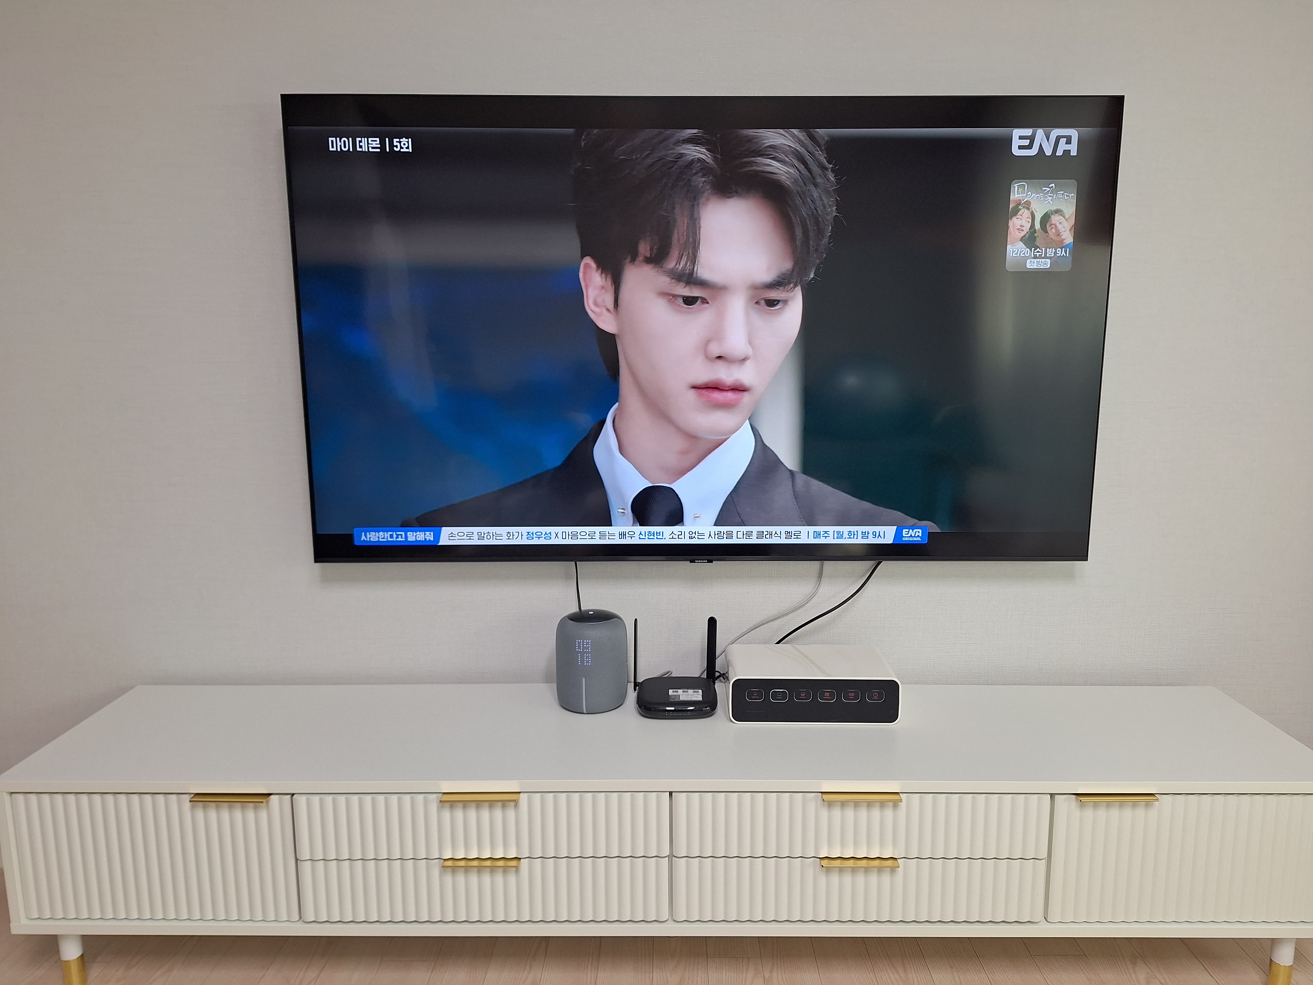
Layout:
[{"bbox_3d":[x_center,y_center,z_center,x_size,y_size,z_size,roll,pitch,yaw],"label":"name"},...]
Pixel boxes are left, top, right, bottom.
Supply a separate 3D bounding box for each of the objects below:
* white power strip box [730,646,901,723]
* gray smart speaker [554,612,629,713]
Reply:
[{"bbox_3d":[0.282,0.353,1.615,0.295,0.086,0.168,0,10,2],"label":"white power strip box"},{"bbox_3d":[-0.127,0.325,1.701,0.139,0.173,0.139,0,10,0],"label":"gray smart speaker"}]

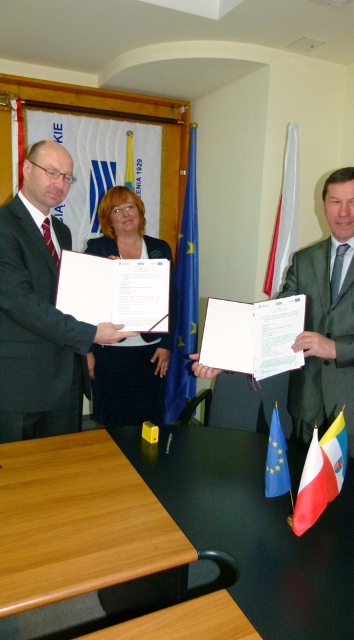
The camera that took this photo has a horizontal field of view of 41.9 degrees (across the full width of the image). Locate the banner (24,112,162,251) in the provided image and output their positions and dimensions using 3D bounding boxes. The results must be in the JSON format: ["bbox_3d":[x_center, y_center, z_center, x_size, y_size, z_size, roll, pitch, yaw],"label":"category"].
[{"bbox_3d":[-0.583,-0.864,3.291,0.970,1.060,0.050,-4,12,-25],"label":"banner"}]

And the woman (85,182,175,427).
[{"bbox_3d":[-0.241,0.166,2.400,0.480,1.681,0.300,0,11,-9],"label":"woman"}]

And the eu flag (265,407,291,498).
[{"bbox_3d":[0.257,0.335,1.170,0.070,0.235,0.055,3,11,6],"label":"eu flag"}]

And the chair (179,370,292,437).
[{"bbox_3d":[0.322,0.654,2.050,0.600,0.880,0.600,5,11,17],"label":"chair"}]

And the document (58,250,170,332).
[{"bbox_3d":[-0.223,-0.099,1.600,0.385,0.265,0.050,2,-12,3],"label":"document"}]

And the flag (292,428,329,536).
[{"bbox_3d":[0.319,0.382,1.080,0.100,0.245,0.080,1,11,0],"label":"flag"}]

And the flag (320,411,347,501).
[{"bbox_3d":[0.389,0.337,1.150,0.085,0.235,0.060,0,11,-6],"label":"flag"}]

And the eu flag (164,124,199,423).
[{"bbox_3d":[0.040,-0.257,2.850,0.270,1.868,0.220,0,11,-8],"label":"eu flag"}]

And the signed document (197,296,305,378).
[{"bbox_3d":[0.253,0.055,1.530,0.350,0.260,0.070,0,-18,5],"label":"signed document"}]

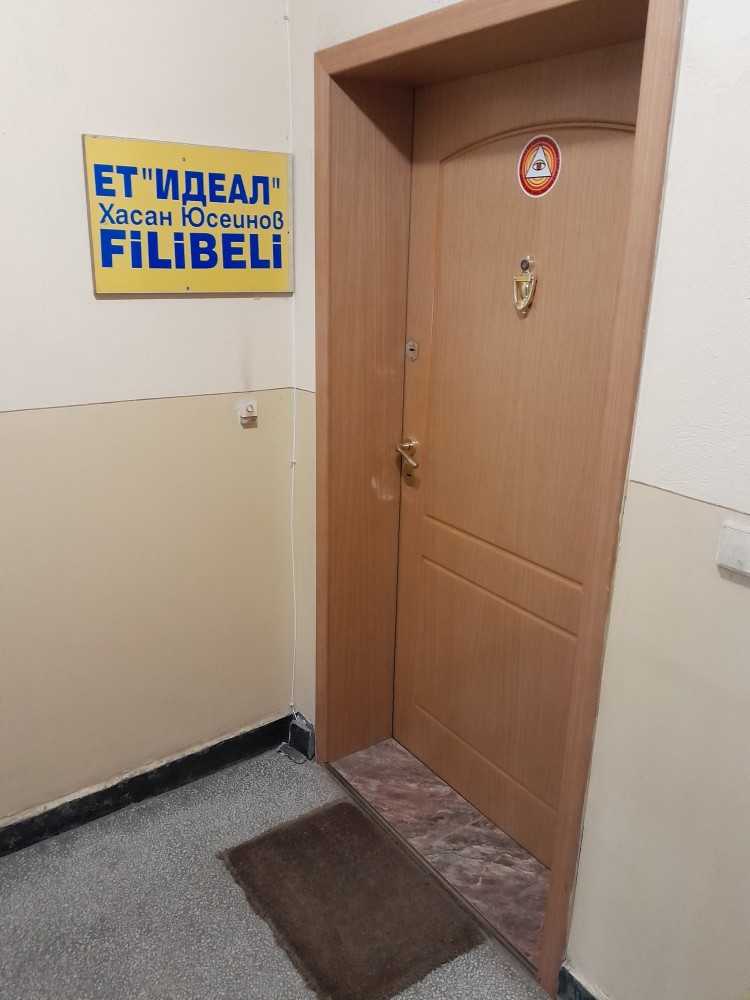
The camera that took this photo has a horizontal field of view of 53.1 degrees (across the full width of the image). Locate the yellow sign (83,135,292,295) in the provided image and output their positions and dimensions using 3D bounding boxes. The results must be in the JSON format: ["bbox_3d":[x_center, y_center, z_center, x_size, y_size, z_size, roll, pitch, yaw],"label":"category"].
[{"bbox_3d":[-0.446,-0.707,1.907,0.544,0.350,0.015,-11,21,-35],"label":"yellow sign"}]

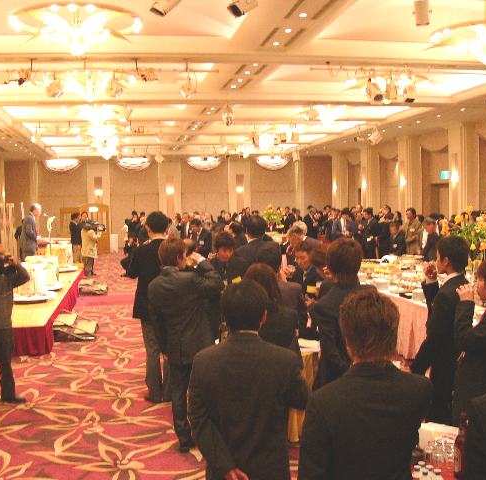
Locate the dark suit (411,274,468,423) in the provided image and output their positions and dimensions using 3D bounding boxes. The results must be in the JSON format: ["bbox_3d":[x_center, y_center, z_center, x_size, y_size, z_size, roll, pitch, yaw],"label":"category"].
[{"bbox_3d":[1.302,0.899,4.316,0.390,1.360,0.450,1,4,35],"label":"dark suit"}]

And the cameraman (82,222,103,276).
[{"bbox_3d":[-4.151,0.239,18.214,0.580,1.570,0.500,-2,3,-9],"label":"cameraman"}]

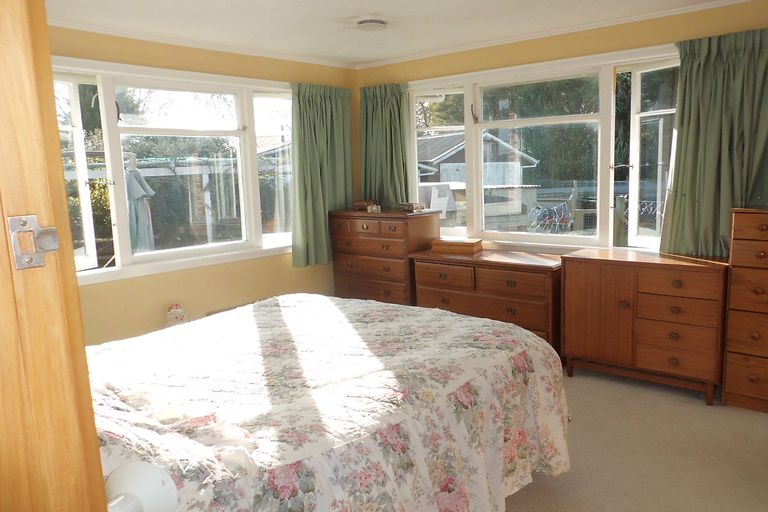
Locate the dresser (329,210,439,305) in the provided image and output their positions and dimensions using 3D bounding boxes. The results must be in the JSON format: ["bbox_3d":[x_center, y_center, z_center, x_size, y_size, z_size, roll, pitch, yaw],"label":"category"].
[{"bbox_3d":[0.019,0.145,4.865,0.839,1.056,0.480,6,12,39],"label":"dresser"}]

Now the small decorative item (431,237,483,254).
[{"bbox_3d":[0.596,-0.079,4.498,0.340,0.078,0.272,2,10,22],"label":"small decorative item"}]

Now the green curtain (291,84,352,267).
[{"bbox_3d":[-0.498,-0.696,4.829,0.120,1.470,0.630,6,12,39],"label":"green curtain"}]

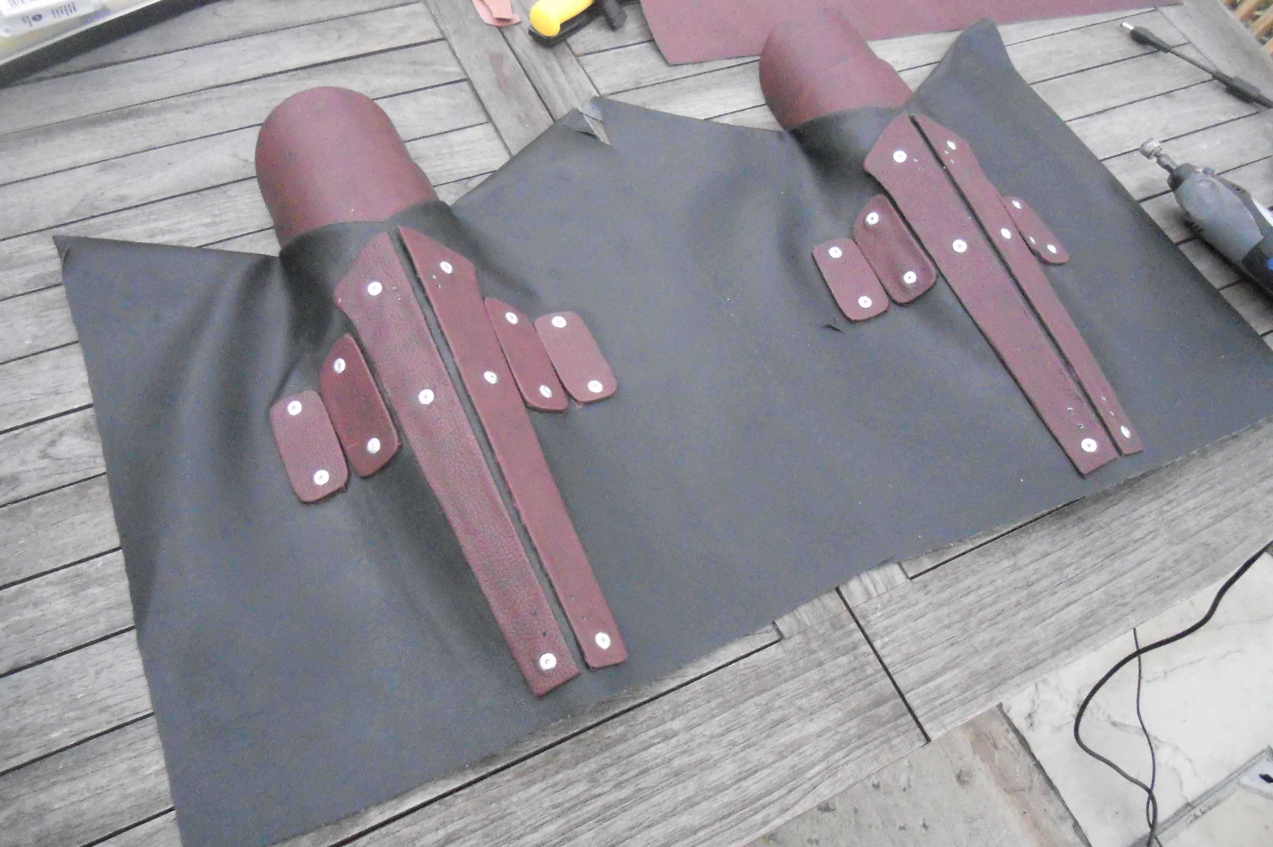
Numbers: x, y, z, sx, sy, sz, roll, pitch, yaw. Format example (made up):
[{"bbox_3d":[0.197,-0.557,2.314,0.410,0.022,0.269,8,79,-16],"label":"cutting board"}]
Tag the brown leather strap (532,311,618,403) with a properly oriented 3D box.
[{"bbox_3d":[-0.042,-0.047,0.694,0.036,0.006,0.077,-15,61,-25],"label":"brown leather strap"}]

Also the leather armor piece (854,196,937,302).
[{"bbox_3d":[0.196,-0.132,0.763,0.039,0.010,0.086,-33,72,15],"label":"leather armor piece"}]

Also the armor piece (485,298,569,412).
[{"bbox_3d":[-0.075,-0.046,0.676,0.039,0.008,0.091,1,58,-47],"label":"armor piece"}]

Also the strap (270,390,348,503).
[{"bbox_3d":[-0.209,0.013,0.636,0.036,0.006,0.075,-26,72,-3],"label":"strap"}]

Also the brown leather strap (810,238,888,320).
[{"bbox_3d":[0.164,-0.110,0.758,0.037,0.006,0.072,-18,68,-11],"label":"brown leather strap"}]

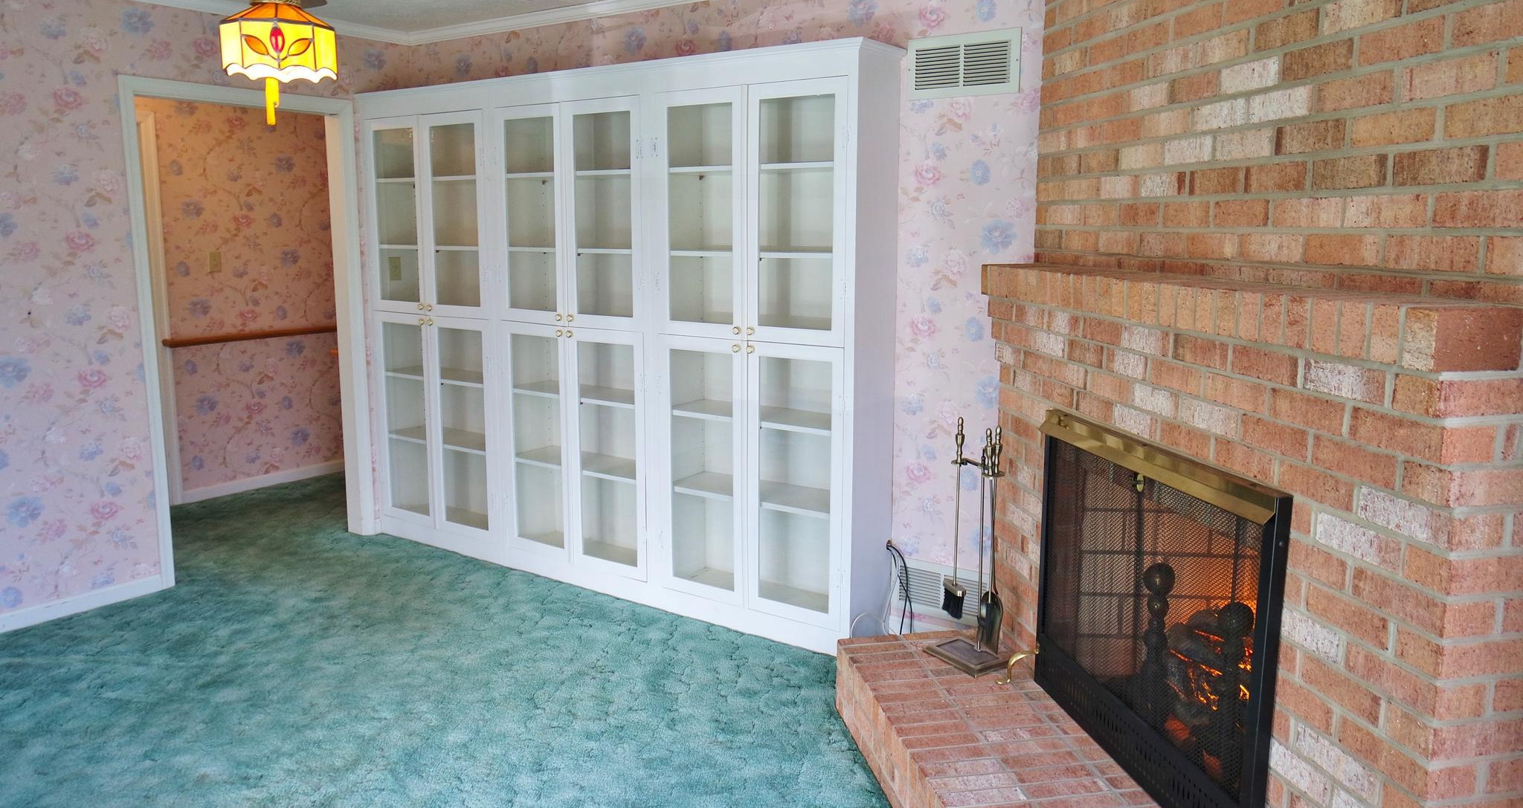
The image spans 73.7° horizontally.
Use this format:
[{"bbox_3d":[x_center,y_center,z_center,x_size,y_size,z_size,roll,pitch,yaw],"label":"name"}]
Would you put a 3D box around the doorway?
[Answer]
[{"bbox_3d":[-2.288,-0.331,4.602,0.140,2.114,1.031,7,12,34],"label":"doorway"}]

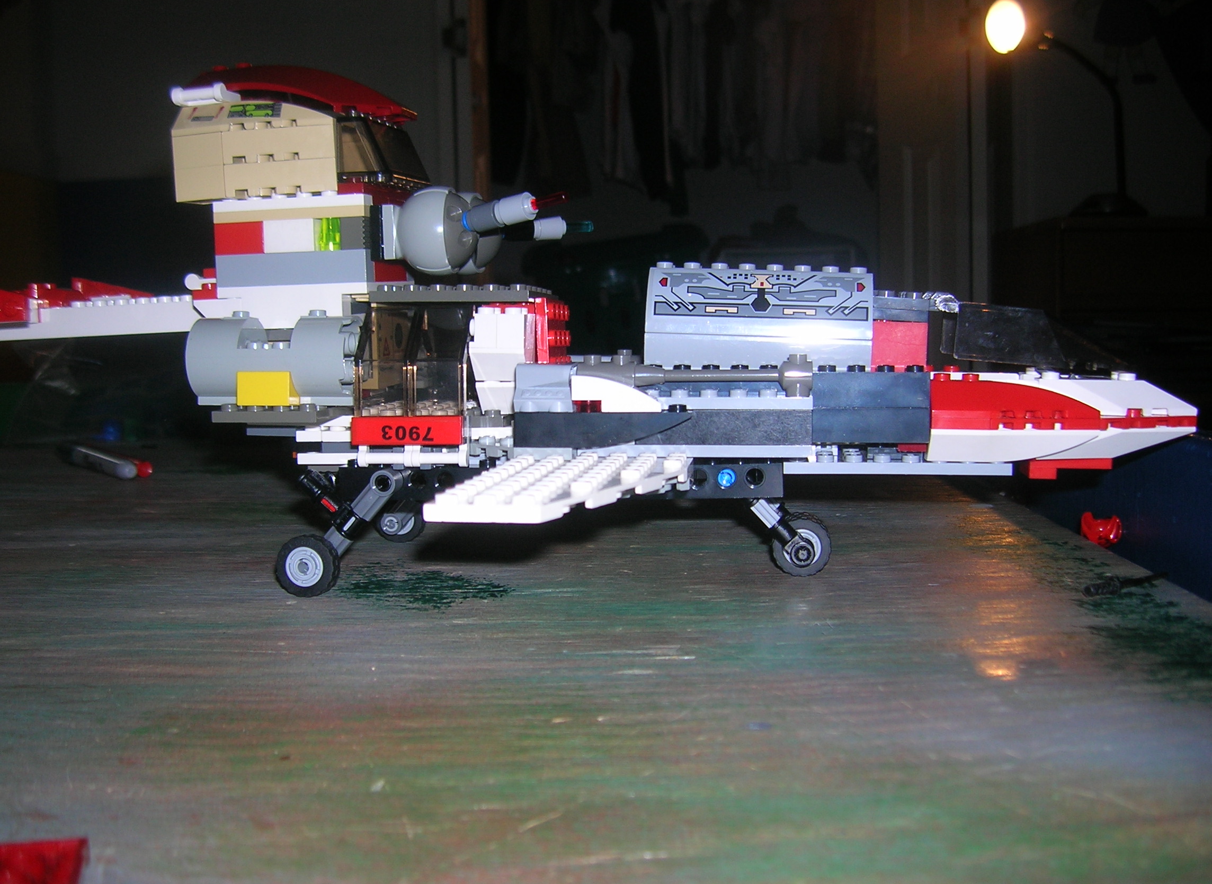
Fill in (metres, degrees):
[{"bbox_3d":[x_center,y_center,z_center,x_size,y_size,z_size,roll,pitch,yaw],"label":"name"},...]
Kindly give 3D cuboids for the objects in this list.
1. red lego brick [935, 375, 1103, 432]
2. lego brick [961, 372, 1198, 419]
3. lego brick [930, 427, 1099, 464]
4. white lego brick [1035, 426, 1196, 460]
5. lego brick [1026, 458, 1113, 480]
[{"bbox_3d":[0.114,-0.011,0.332,0.048,0.013,0.015,0,6,5],"label":"red lego brick"},{"bbox_3d":[0.136,-0.013,0.342,0.056,0.011,0.032,0,5,8],"label":"lego brick"},{"bbox_3d":[0.114,0.001,0.338,0.047,0.010,0.016,0,5,8],"label":"lego brick"},{"bbox_3d":[0.141,-0.001,0.342,0.044,0.010,0.029,0,7,8],"label":"white lego brick"},{"bbox_3d":[0.138,0.007,0.356,0.024,0.007,0.009,0,6,5],"label":"lego brick"}]

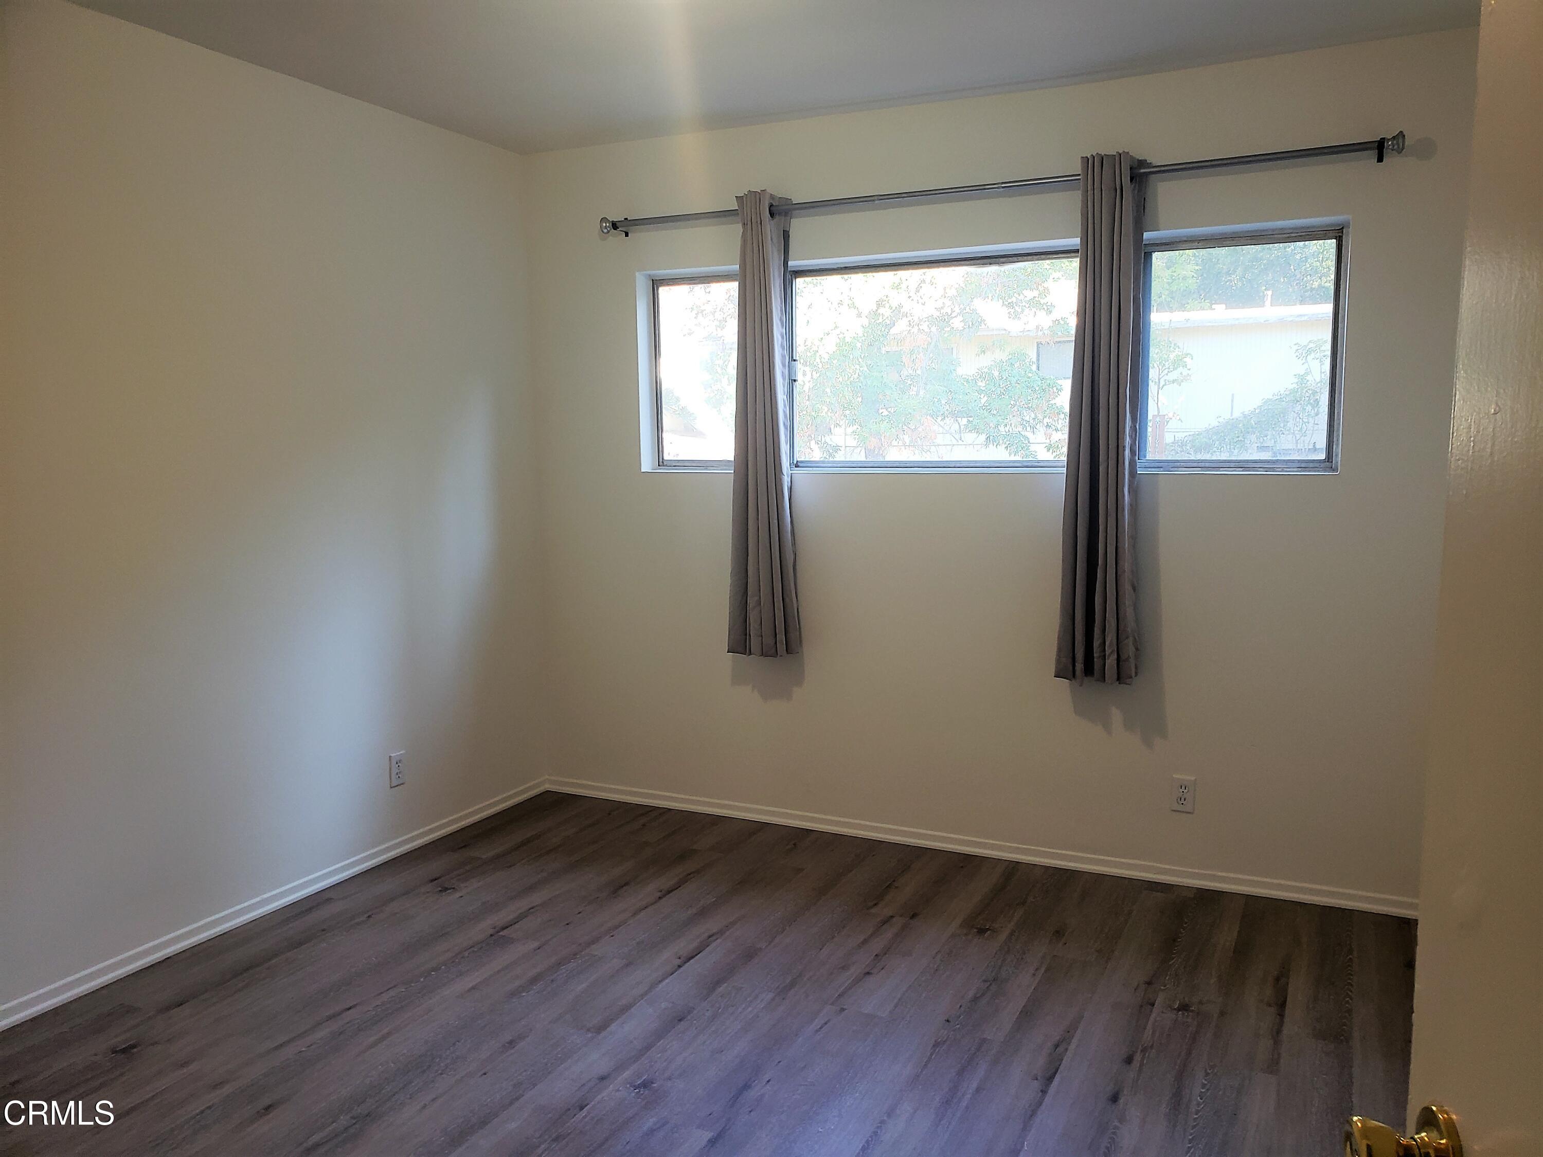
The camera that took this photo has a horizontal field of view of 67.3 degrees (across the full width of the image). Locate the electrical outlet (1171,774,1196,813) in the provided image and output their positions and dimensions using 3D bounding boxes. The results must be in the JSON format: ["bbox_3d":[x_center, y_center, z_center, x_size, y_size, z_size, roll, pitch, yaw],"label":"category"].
[{"bbox_3d":[1.275,0.671,3.590,0.070,0.115,0.010,3,7,25],"label":"electrical outlet"}]

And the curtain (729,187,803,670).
[{"bbox_3d":[-0.030,-0.514,3.994,0.242,1.573,0.146,3,7,25],"label":"curtain"}]

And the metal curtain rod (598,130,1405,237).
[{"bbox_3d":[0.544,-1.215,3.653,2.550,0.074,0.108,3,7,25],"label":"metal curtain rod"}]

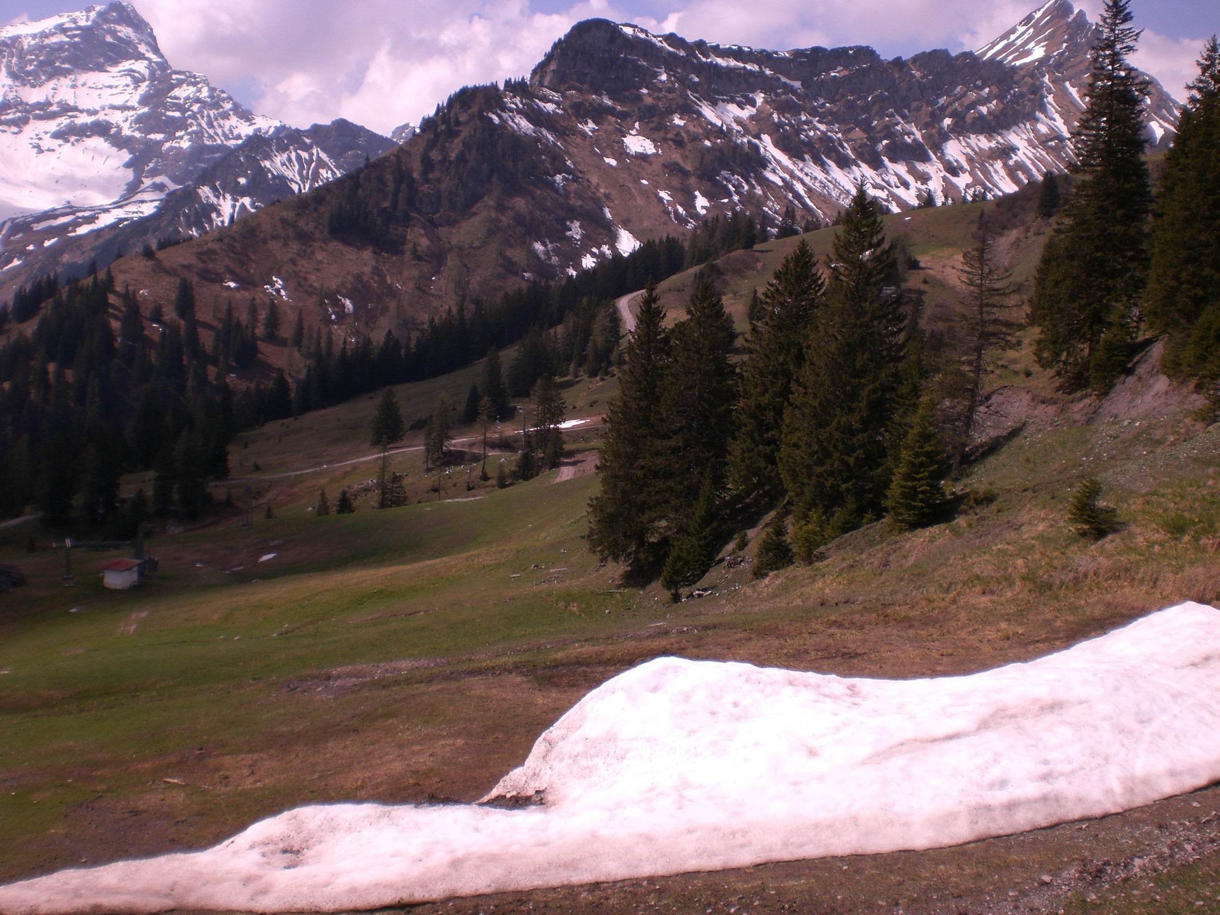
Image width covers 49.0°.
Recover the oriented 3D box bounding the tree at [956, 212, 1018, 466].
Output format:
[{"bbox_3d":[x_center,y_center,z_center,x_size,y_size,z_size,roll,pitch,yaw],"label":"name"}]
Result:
[{"bbox_3d":[18.629,-5.787,66.185,2.970,12.490,2.910,0,8,0],"label":"tree"}]

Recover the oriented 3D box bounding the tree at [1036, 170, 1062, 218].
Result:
[{"bbox_3d":[62.057,-37.226,189.559,3.640,6.760,3.570,0,8,0],"label":"tree"}]

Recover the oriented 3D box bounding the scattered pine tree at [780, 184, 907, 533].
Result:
[{"bbox_3d":[11.485,-4.885,66.000,6.133,17.066,5.949,2,4,0],"label":"scattered pine tree"}]

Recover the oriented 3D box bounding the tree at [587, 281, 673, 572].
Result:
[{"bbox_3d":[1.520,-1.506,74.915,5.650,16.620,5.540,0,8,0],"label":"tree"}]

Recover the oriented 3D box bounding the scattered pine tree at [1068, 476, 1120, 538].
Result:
[{"bbox_3d":[13.323,1.368,36.887,1.420,1.730,1.390,0,8,0],"label":"scattered pine tree"}]

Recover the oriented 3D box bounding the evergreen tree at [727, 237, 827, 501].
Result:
[{"bbox_3d":[10.518,-5.232,80.977,6.690,15.670,6.550,0,8,0],"label":"evergreen tree"}]

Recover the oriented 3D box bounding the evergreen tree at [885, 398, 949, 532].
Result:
[{"bbox_3d":[13.083,0.325,57.000,2.648,5.743,2.569,2,4,0],"label":"evergreen tree"}]

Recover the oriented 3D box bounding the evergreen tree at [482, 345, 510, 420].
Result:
[{"bbox_3d":[-21.687,-14.246,255.000,5.227,14.014,5.070,2,4,0],"label":"evergreen tree"}]

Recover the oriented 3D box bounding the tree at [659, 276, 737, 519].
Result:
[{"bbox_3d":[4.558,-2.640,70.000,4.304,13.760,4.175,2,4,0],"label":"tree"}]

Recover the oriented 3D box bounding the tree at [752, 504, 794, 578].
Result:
[{"bbox_3d":[6.431,3.338,53.000,1.593,2.913,1.545,2,4,0],"label":"tree"}]

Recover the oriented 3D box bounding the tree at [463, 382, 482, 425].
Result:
[{"bbox_3d":[-26.224,-10.344,255.000,3.484,8.085,3.380,2,4,0],"label":"tree"}]

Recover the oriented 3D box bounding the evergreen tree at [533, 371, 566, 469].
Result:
[{"bbox_3d":[-8.951,-4.996,195.000,4.796,14.426,4.652,2,4,0],"label":"evergreen tree"}]

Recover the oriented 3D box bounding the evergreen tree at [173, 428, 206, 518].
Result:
[{"bbox_3d":[-54.552,2.135,174.207,4.460,12.150,4.370,0,8,0],"label":"evergreen tree"}]

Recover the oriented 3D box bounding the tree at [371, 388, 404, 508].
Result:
[{"bbox_3d":[-27.376,-1.182,164.033,4.200,14.820,4.120,0,8,0],"label":"tree"}]

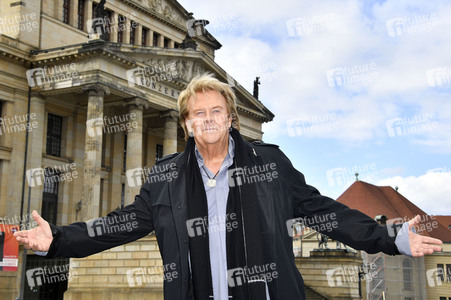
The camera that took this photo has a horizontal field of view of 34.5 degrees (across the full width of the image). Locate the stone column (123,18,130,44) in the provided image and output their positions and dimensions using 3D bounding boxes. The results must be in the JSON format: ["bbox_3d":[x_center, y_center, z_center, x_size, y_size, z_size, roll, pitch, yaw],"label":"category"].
[{"bbox_3d":[-8.020,-9.269,58.955,0.420,2.800,0.460,-5,-12,31],"label":"stone column"}]

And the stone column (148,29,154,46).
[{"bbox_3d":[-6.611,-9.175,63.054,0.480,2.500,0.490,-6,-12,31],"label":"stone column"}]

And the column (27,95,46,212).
[{"bbox_3d":[-12.567,1.092,47.665,0.650,9.720,0.980,-5,-12,31],"label":"column"}]

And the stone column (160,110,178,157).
[{"bbox_3d":[-4.011,2.042,51.844,1.250,9.720,1.250,-5,-12,31],"label":"stone column"}]

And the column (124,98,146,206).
[{"bbox_3d":[-6.125,1.385,48.453,1.250,9.720,1.250,-5,-12,31],"label":"column"}]

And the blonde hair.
[{"bbox_3d":[-0.064,-0.165,2.750,0.228,0.240,0.220,-4,-9,0],"label":"blonde hair"}]

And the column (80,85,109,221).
[{"bbox_3d":[-8.240,0.728,45.062,1.250,9.720,1.250,-5,-12,31],"label":"column"}]

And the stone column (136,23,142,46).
[{"bbox_3d":[-7.206,-9.016,60.261,0.420,2.800,0.460,-5,-12,31],"label":"stone column"}]

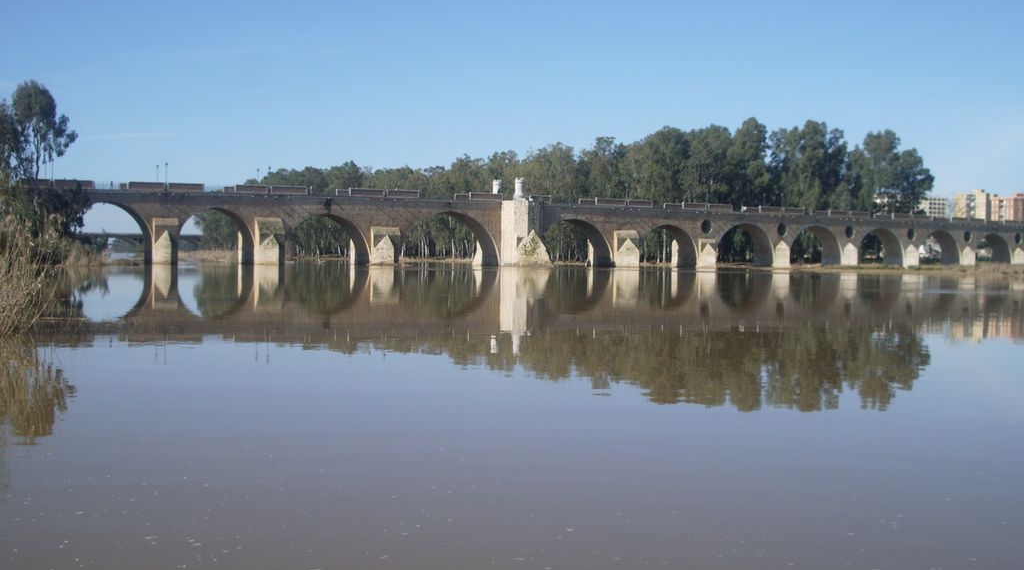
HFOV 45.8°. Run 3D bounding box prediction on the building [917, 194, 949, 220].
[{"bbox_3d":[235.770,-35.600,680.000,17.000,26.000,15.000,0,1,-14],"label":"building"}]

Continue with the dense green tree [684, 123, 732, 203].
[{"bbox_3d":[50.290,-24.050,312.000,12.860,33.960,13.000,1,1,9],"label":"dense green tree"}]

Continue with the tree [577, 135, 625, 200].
[{"bbox_3d":[22.540,-21.910,302.000,11.950,29.630,12.000,1,1,4],"label":"tree"}]

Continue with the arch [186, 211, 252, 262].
[{"bbox_3d":[-53.210,-8.580,214.360,13.580,9.900,6.300,0,2,-31],"label":"arch"}]

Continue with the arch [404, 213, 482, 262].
[{"bbox_3d":[-13.350,-8.940,238.310,21.110,10.490,6.300,0,2,-31],"label":"arch"}]

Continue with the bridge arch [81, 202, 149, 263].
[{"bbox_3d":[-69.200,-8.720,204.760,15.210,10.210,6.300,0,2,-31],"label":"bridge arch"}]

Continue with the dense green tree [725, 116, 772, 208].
[{"bbox_3d":[60.580,-24.950,312.000,11.830,36.270,12.500,1,1,11],"label":"dense green tree"}]

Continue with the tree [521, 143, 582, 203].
[{"bbox_3d":[9.840,-21.290,302.000,15.440,27.890,14.000,1,1,2],"label":"tree"}]

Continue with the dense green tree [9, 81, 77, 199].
[{"bbox_3d":[-72.780,-18.370,188.000,10.540,26.350,10.000,0,1,-21],"label":"dense green tree"}]

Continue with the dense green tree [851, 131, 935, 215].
[{"bbox_3d":[102.230,-24.250,325.000,21.970,34.840,19.000,1,1,17],"label":"dense green tree"}]

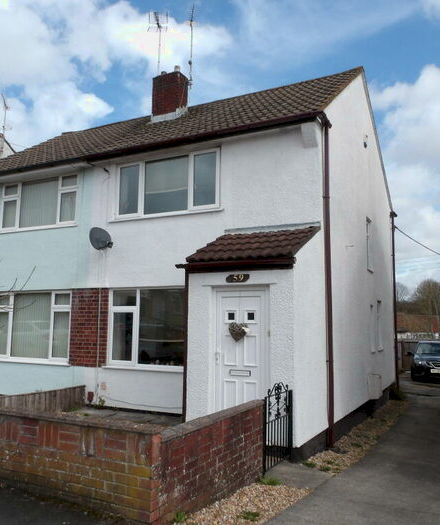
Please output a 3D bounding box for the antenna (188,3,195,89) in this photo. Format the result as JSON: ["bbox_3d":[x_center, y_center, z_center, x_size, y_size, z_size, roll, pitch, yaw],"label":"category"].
[{"bbox_3d":[-0.705,-5.524,12.340,0.170,1.980,0.660,2,-8,-7],"label":"antenna"}]

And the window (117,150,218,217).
[{"bbox_3d":[-0.979,-1.405,9.010,2.260,1.100,0.110,-3,-8,27],"label":"window"}]

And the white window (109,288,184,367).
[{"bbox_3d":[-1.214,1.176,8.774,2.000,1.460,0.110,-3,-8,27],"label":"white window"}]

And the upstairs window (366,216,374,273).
[{"bbox_3d":[3.440,-0.391,11.264,0.100,1.210,0.630,-3,-8,27],"label":"upstairs window"}]

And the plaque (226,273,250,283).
[{"bbox_3d":[0.246,0.216,6.600,0.355,0.115,0.025,-3,-8,27],"label":"plaque"}]

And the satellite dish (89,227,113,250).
[{"bbox_3d":[-2.331,-0.470,9.508,0.430,0.430,0.340,9,-11,-44],"label":"satellite dish"}]

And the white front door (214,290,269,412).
[{"bbox_3d":[0.312,1.329,6.431,0.840,1.950,0.080,-3,-9,28],"label":"white front door"}]

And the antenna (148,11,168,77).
[{"bbox_3d":[-1.669,-5.898,13.089,0.500,1.720,0.580,1,-8,-1],"label":"antenna"}]

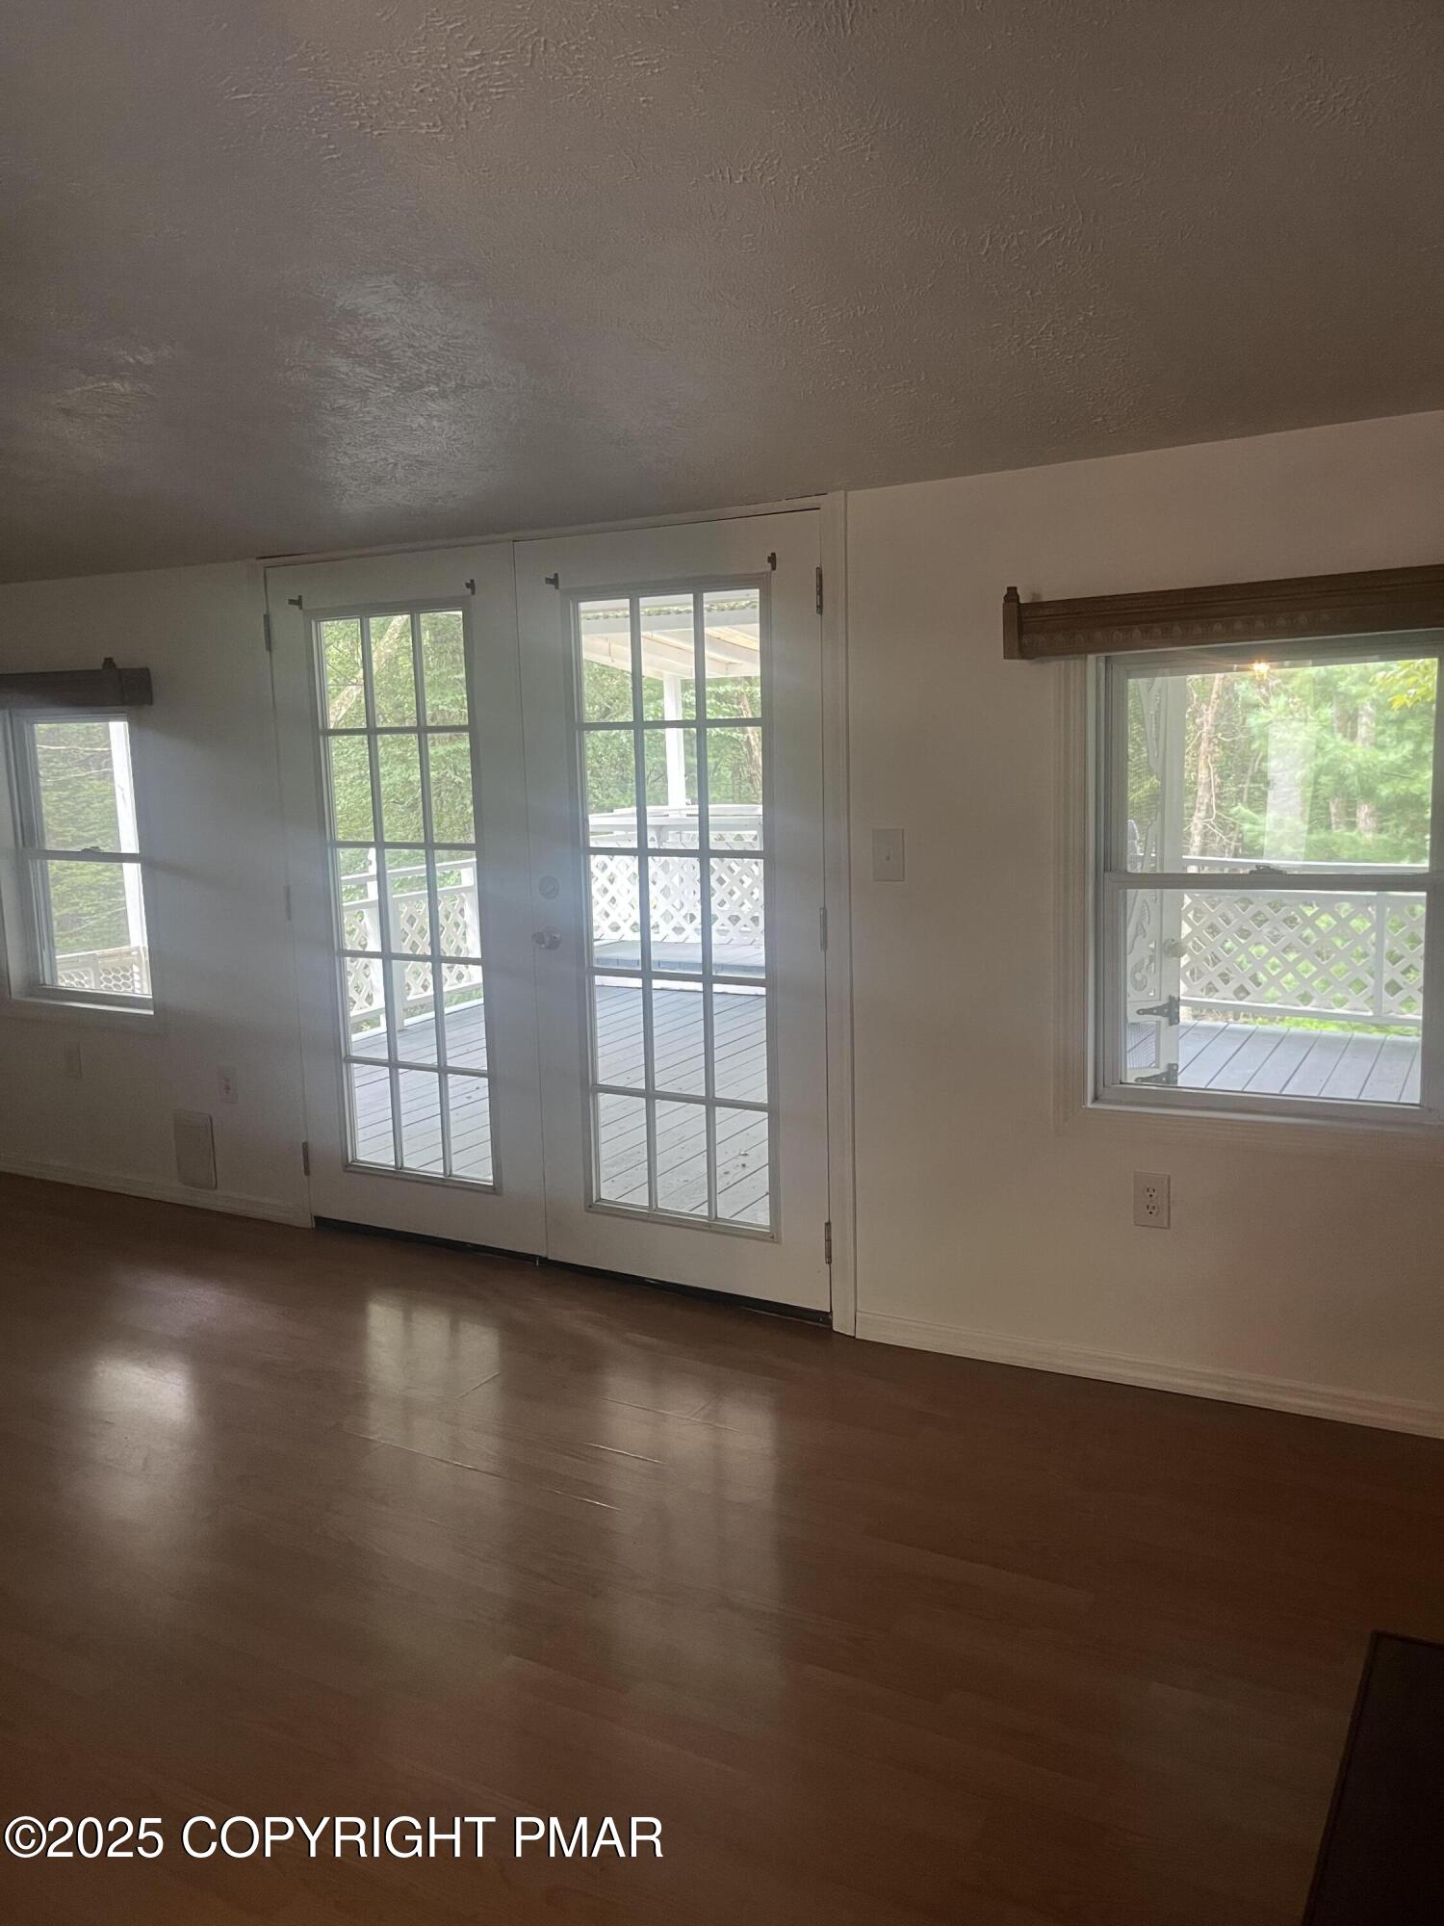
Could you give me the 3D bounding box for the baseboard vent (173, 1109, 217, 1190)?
[{"bbox_3d":[-1.757,0.624,4.807,0.180,0.260,0.020,3,10,28],"label":"baseboard vent"}]

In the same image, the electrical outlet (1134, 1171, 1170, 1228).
[{"bbox_3d":[0.979,0.543,3.292,0.078,0.125,0.010,3,10,28],"label":"electrical outlet"}]

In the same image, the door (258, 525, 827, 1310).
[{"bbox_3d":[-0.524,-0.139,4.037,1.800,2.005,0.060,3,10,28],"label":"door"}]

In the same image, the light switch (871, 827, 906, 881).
[{"bbox_3d":[0.399,-0.257,3.479,0.079,0.125,0.012,3,10,28],"label":"light switch"}]

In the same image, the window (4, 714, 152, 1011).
[{"bbox_3d":[-2.199,-0.357,4.952,0.719,1.003,0.090,3,10,28],"label":"window"}]

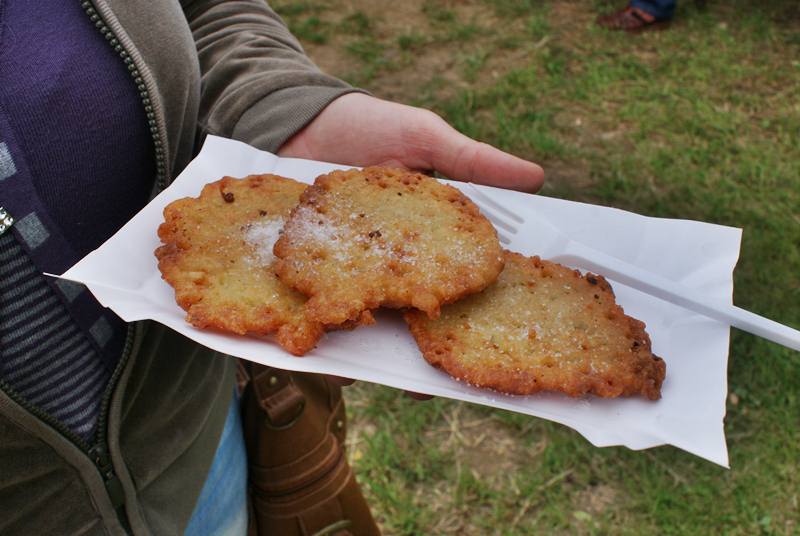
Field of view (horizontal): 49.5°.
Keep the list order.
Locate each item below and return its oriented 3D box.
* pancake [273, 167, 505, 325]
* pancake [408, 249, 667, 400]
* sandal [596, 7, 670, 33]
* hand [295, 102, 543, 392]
[{"bbox_3d":[-0.006,-0.013,0.395,0.100,0.020,0.108,-1,40,0],"label":"pancake"},{"bbox_3d":[0.057,0.023,0.370,0.108,0.018,0.090,14,43,13],"label":"pancake"},{"bbox_3d":[0.895,-0.945,3.300,0.280,0.090,0.100,-3,40,-2],"label":"sandal"},{"bbox_3d":[0.004,-0.021,0.434,0.125,0.070,0.180,-6,40,-5],"label":"hand"}]

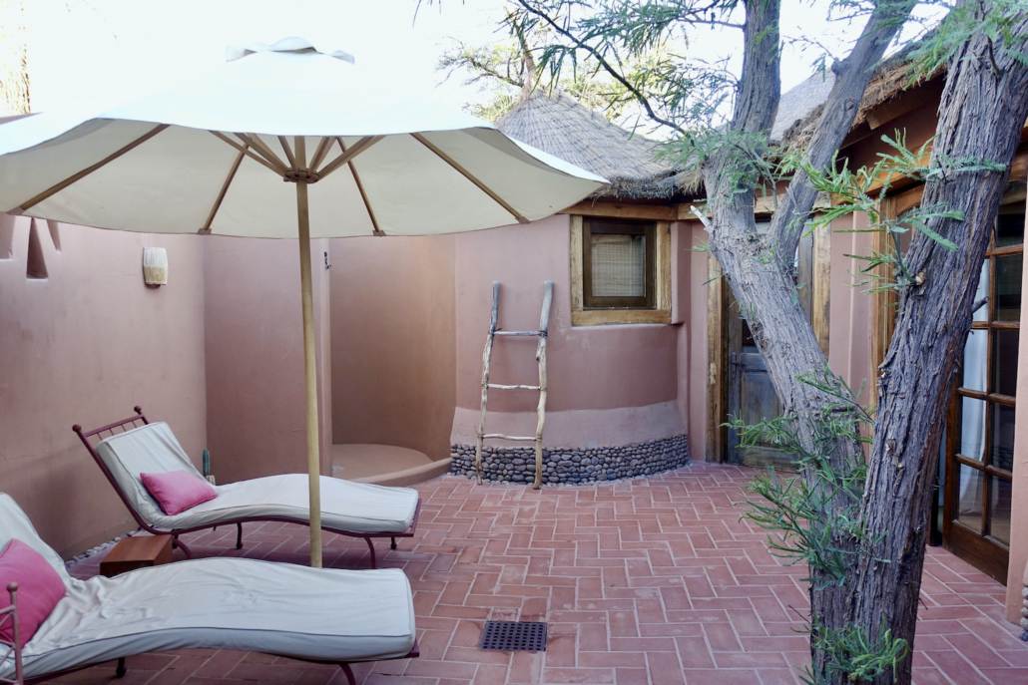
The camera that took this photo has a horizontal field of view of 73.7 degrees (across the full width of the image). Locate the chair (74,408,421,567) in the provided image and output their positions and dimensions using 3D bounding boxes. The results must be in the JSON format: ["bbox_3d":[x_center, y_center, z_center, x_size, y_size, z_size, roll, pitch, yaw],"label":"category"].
[{"bbox_3d":[-1.392,0.851,3.885,1.710,0.910,0.700,0,2,-5],"label":"chair"}]

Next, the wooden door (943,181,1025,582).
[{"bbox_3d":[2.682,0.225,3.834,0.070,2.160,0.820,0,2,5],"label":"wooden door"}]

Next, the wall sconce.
[{"bbox_3d":[-2.486,-0.522,4.794,0.095,0.255,0.185,0,2,9],"label":"wall sconce"}]

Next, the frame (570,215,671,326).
[{"bbox_3d":[0.924,-0.619,6.057,0.980,0.940,0.130,-1,2,-22],"label":"frame"}]

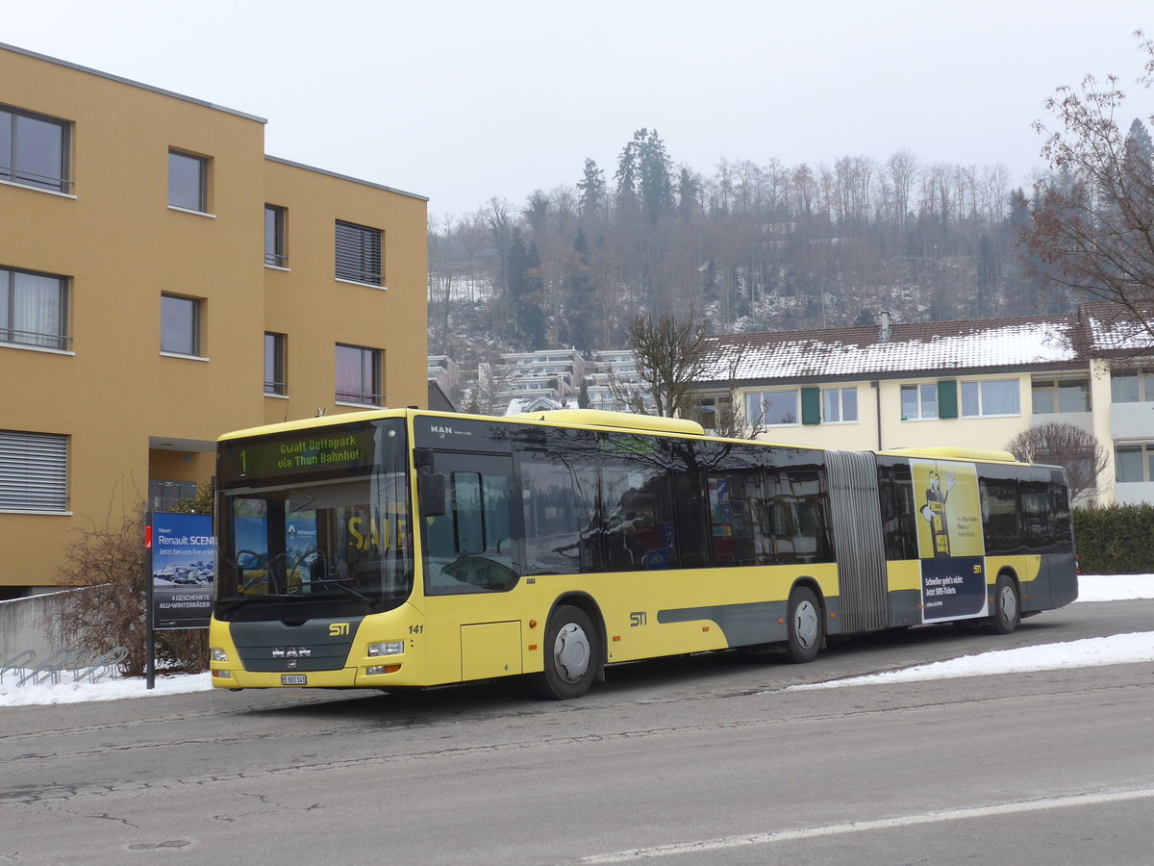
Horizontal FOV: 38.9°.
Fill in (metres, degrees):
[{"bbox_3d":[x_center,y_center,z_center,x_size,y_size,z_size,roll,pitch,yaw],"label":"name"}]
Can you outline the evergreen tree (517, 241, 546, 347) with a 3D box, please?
[{"bbox_3d":[-9.034,-28.073,330.000,5.600,21.500,5.600,-1,-6,0],"label":"evergreen tree"}]

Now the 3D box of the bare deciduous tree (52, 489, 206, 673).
[{"bbox_3d":[-6.195,2.034,22.800,2.250,2.700,2.200,-1,-6,0],"label":"bare deciduous tree"}]

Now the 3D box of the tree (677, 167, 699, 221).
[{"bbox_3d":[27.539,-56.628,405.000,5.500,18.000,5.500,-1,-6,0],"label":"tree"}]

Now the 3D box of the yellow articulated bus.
[{"bbox_3d":[2.569,1.507,21.726,2.550,2.980,18.000,-7,-6,35],"label":"yellow articulated bus"}]

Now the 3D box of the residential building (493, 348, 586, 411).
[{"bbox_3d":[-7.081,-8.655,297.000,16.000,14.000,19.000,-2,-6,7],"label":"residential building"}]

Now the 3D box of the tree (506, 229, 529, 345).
[{"bbox_3d":[-12.326,-30.076,335.000,4.800,24.000,4.800,-1,-6,0],"label":"tree"}]

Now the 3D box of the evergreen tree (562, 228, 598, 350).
[{"bbox_3d":[0.690,-29.485,335.000,7.000,25.000,7.000,-1,-6,0],"label":"evergreen tree"}]

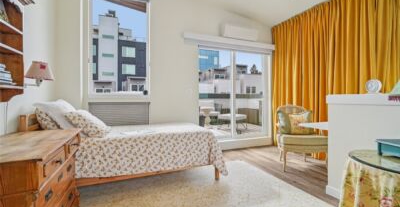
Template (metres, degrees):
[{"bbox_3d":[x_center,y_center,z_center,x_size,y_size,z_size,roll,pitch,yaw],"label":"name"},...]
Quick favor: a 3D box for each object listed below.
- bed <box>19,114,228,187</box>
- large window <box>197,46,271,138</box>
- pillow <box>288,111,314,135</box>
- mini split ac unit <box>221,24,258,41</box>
[{"bbox_3d":[-0.835,0.562,2.428,2.061,0.890,1.030,0,0,-22],"label":"bed"},{"bbox_3d":[0.837,-0.194,3.999,1.845,2.031,0.110,0,0,-21],"label":"large window"},{"bbox_3d":[1.593,0.314,2.790,0.375,0.355,0.140,0,-13,12],"label":"pillow"},{"bbox_3d":[0.844,-1.468,3.851,0.801,0.274,0.210,0,0,-21],"label":"mini split ac unit"}]

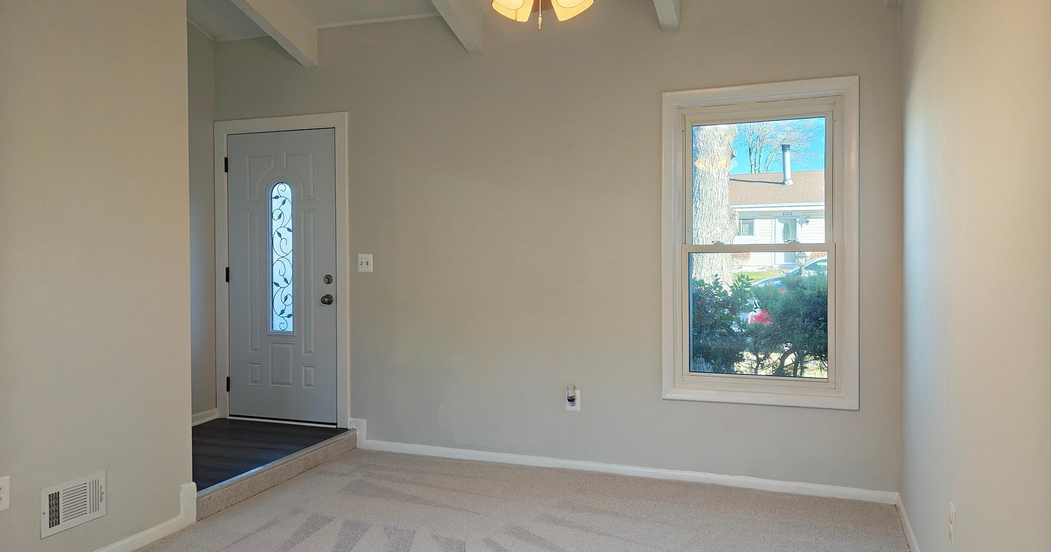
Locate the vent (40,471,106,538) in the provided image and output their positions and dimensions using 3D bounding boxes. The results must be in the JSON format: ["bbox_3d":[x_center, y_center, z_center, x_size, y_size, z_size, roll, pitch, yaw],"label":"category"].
[{"bbox_3d":[-1.856,0.939,3.127,0.020,0.197,0.293,0,2,19],"label":"vent"}]

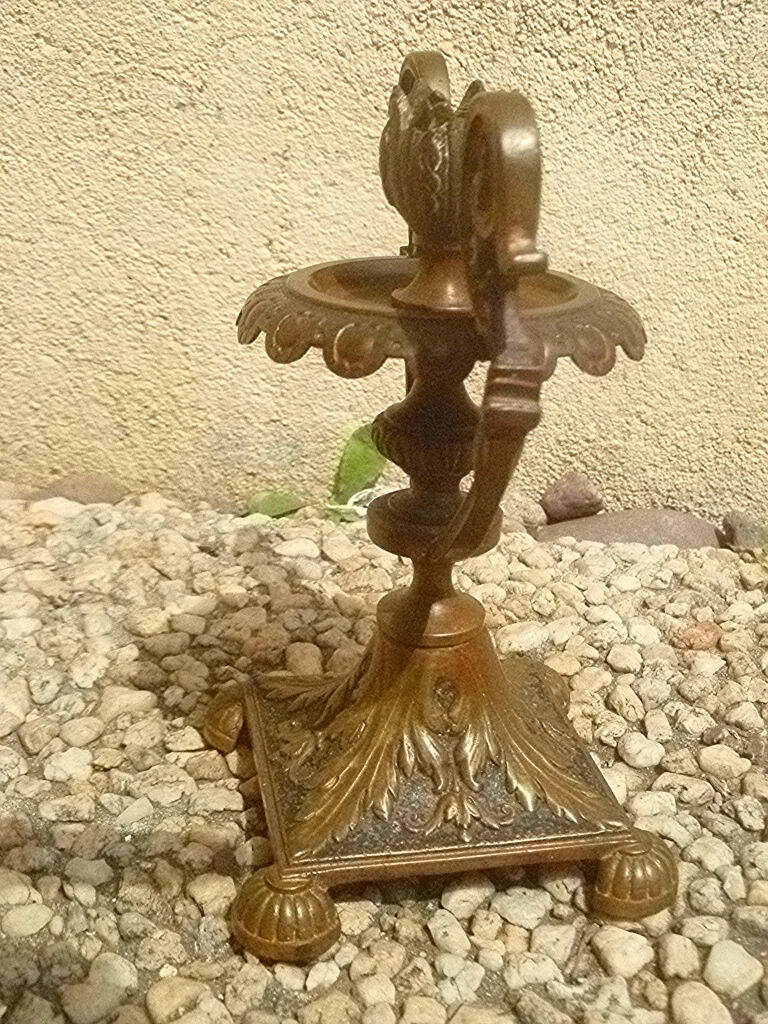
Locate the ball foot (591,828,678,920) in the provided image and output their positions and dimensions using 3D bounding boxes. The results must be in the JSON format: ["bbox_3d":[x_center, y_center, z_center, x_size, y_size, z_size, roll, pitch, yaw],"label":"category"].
[{"bbox_3d":[0.073,0.106,0.354,0.025,0.023,0.025,-3,23,-11],"label":"ball foot"}]

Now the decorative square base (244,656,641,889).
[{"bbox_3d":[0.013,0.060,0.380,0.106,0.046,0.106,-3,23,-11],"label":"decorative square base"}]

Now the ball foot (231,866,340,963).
[{"bbox_3d":[-0.027,0.111,0.337,0.030,0.023,0.030,-3,23,-11],"label":"ball foot"}]

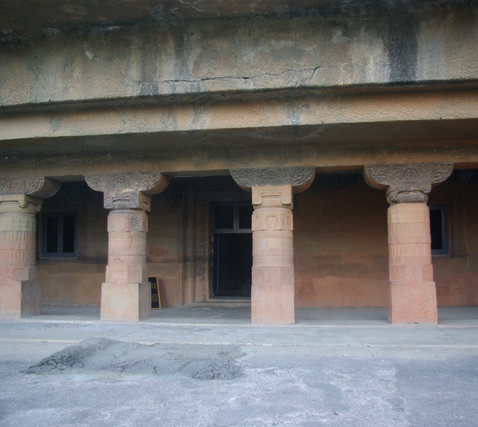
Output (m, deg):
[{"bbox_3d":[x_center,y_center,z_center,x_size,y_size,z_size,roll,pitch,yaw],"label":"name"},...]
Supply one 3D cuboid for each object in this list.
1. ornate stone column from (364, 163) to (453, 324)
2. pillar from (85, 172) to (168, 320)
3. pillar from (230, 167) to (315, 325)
[{"bbox_3d":[4.030,0.730,11.390,2.040,3.640,1.000,-1,-6,9],"label":"ornate stone column"},{"bbox_3d":[-2.865,0.874,12.430,2.040,3.640,1.000,-1,-6,9],"label":"pillar"},{"bbox_3d":[0.875,0.796,11.870,2.040,3.640,1.000,-1,-6,9],"label":"pillar"}]

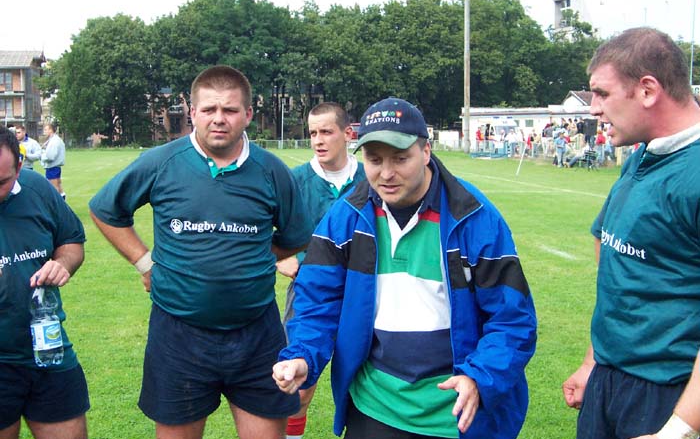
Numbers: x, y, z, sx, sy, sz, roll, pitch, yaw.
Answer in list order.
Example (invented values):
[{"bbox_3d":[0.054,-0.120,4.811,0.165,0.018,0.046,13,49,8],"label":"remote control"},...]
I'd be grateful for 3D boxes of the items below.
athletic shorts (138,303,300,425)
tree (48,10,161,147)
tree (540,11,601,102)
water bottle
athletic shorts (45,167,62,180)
[{"bbox_3d":[-0.416,0.437,3.160,0.510,0.400,0.350,-1,5,-9],"label":"athletic shorts"},{"bbox_3d":[-23.591,-13.467,96.000,10.800,13.200,10.200,0,5,0],"label":"tree"},{"bbox_3d":[21.683,-13.705,97.000,6.800,13.200,6.800,0,5,0],"label":"tree"},{"bbox_3d":[-0.880,0.303,2.870,0.082,0.255,0.082,-8,5,-8],"label":"water bottle"},{"bbox_3d":[-6.972,-1.117,23.300,0.330,0.360,0.400,-1,5,-13],"label":"athletic shorts"}]

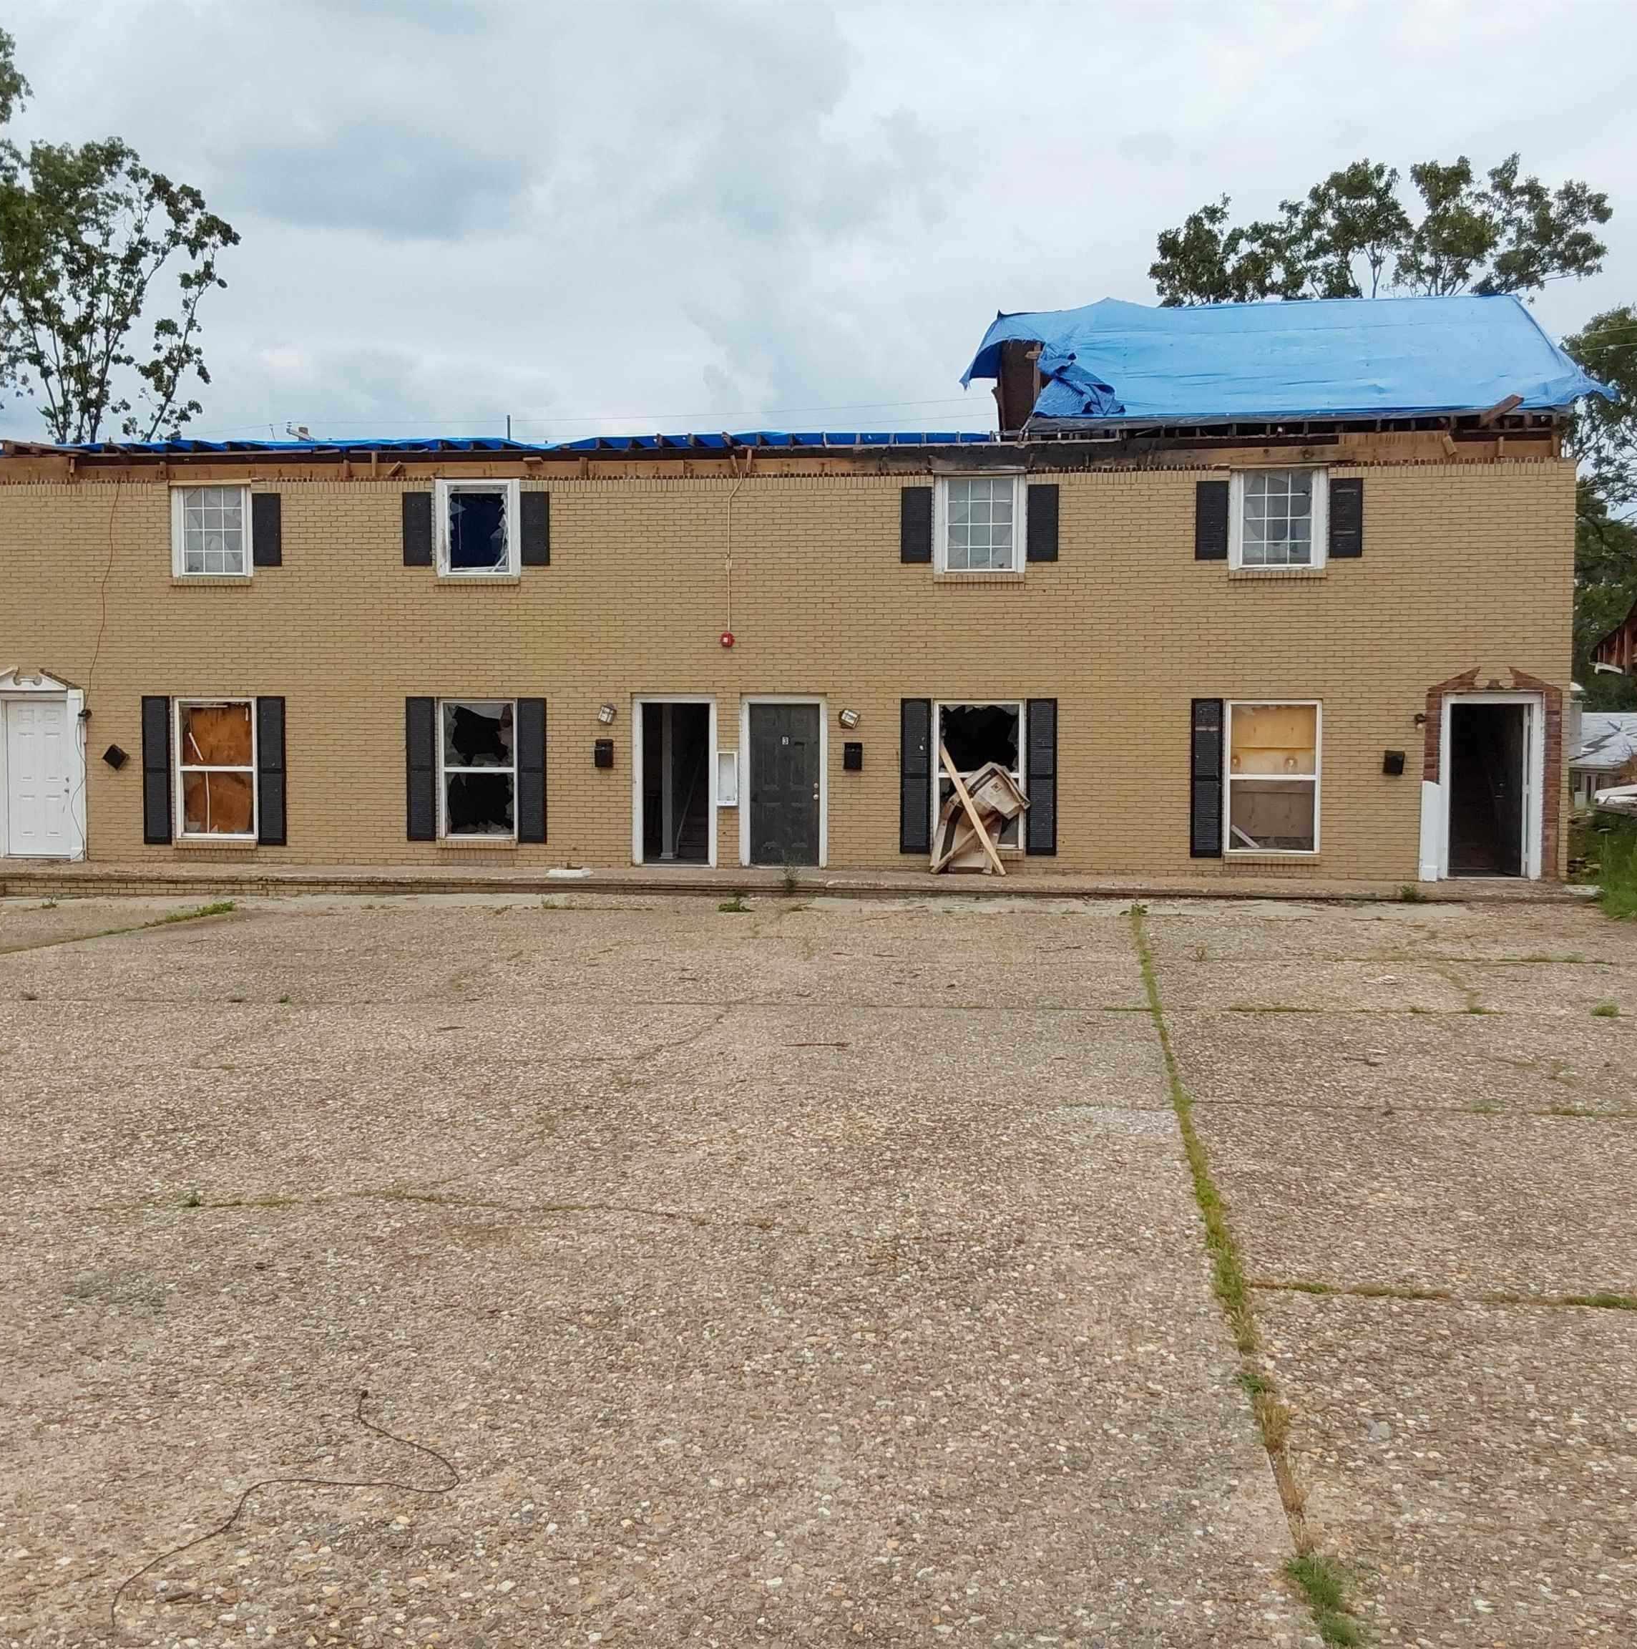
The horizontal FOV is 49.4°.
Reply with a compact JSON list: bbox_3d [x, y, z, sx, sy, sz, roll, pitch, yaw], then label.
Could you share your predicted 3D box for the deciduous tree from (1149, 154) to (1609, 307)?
[{"bbox_3d":[12.881,-7.520,41.328,11.200,15.742,10.500,1,2,7],"label":"deciduous tree"}]

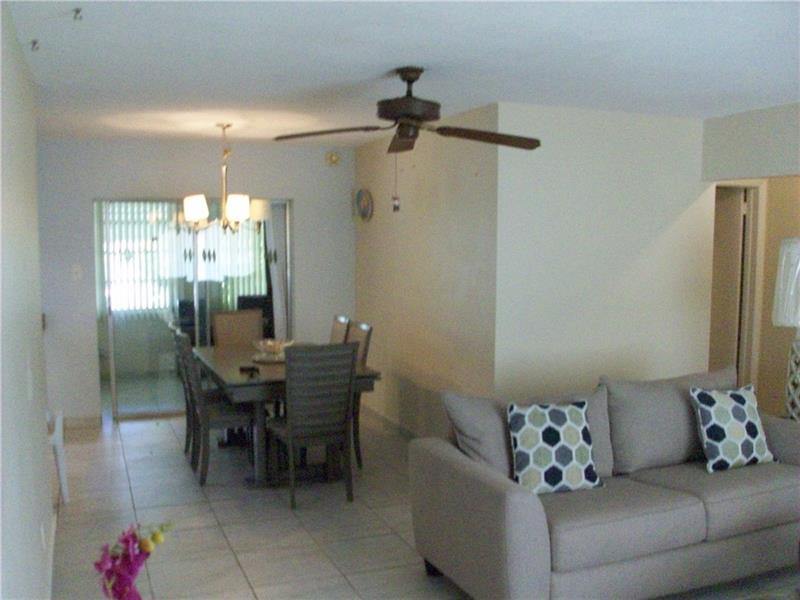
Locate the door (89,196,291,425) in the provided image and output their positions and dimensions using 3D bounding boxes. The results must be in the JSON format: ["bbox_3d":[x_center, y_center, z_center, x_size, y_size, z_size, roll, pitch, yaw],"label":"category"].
[{"bbox_3d":[-1.872,0.075,7.270,1.741,1.977,0.091,-2,5,-22],"label":"door"}]

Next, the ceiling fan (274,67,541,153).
[{"bbox_3d":[0.043,-0.981,3.969,1.338,0.379,1.338,0,5,-6],"label":"ceiling fan"}]

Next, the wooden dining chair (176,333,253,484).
[{"bbox_3d":[-1.192,0.713,5.409,0.573,1.006,0.483,-2,5,-22],"label":"wooden dining chair"}]

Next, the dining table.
[{"bbox_3d":[-0.881,0.815,5.696,0.996,0.760,1.580,-2,5,-22],"label":"dining table"}]

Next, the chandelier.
[{"bbox_3d":[-1.359,-0.913,6.016,0.584,0.850,0.563,-2,5,-22],"label":"chandelier"}]

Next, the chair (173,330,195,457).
[{"bbox_3d":[-1.369,0.678,5.846,0.573,1.006,0.483,-2,5,-22],"label":"chair"}]

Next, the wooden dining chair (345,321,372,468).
[{"bbox_3d":[-0.526,0.690,5.720,0.573,1.006,0.483,-2,5,-22],"label":"wooden dining chair"}]

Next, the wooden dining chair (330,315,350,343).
[{"bbox_3d":[-0.721,0.651,6.204,0.573,1.006,0.483,-2,5,-22],"label":"wooden dining chair"}]

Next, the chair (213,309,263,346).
[{"bbox_3d":[-1.323,0.615,6.632,0.483,1.006,0.573,-2,5,-22],"label":"chair"}]

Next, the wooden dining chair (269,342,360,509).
[{"bbox_3d":[-0.559,0.749,4.983,0.483,1.006,0.573,-2,5,-22],"label":"wooden dining chair"}]

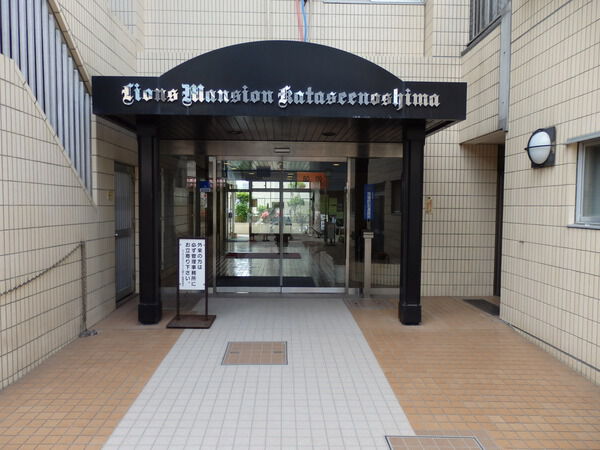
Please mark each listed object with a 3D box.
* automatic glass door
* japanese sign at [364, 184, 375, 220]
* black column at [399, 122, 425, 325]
[{"bbox_3d":[-0.335,0.029,7.883,2.400,2.440,0.100,0,3,-2],"label":"automatic glass door"},{"bbox_3d":[1.272,-0.416,7.886,0.195,0.635,0.040,0,3,-2],"label":"japanese sign"},{"bbox_3d":[1.562,-0.020,6.088,0.255,2.788,0.255,0,3,-2],"label":"black column"}]

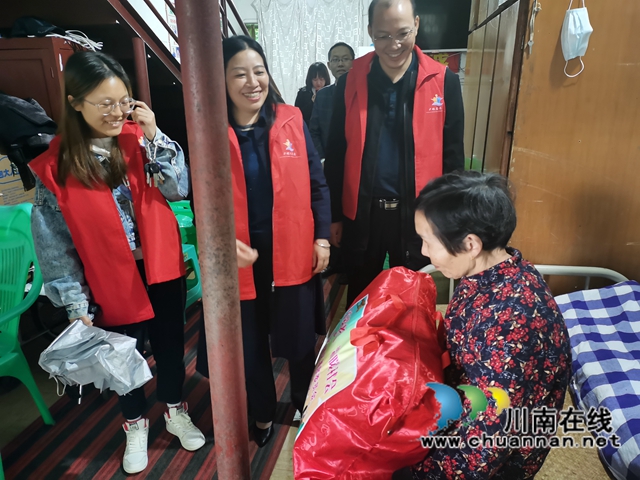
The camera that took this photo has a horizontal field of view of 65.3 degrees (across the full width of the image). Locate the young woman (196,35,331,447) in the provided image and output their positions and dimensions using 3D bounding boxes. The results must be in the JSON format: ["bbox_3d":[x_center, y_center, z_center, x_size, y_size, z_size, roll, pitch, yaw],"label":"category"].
[{"bbox_3d":[-0.230,0.064,1.979,0.520,1.630,0.360,-5,20,-13],"label":"young woman"}]

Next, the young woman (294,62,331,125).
[{"bbox_3d":[-0.015,-0.537,3.834,0.420,1.560,0.290,-3,19,-8],"label":"young woman"}]

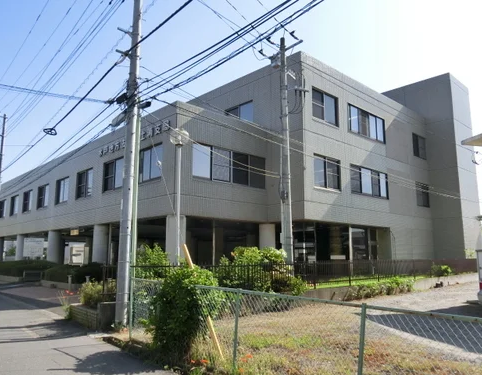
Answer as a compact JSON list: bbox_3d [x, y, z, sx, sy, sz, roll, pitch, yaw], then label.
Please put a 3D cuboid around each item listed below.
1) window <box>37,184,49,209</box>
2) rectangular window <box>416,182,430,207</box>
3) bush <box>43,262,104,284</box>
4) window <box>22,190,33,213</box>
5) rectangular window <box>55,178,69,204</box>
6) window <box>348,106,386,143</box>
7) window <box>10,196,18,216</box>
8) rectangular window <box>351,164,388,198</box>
[{"bbox_3d":[-14.246,0.695,30.314,0.150,1.645,2.332,9,-13,-42],"label":"window"},{"bbox_3d":[13.055,0.553,30.193,1.997,1.638,0.190,9,-13,-42],"label":"rectangular window"},{"bbox_3d":[-8.407,4.390,21.779,1.500,1.000,5.300,9,-13,-42],"label":"bush"},{"bbox_3d":[-17.200,1.141,33.996,0.190,1.638,2.342,9,-13,-42],"label":"window"},{"bbox_3d":[-11.700,0.248,27.584,0.150,1.645,2.253,9,-13,-42],"label":"rectangular window"},{"bbox_3d":[7.792,-3.809,25.914,4.301,1.690,0.190,9,-13,-42],"label":"window"},{"bbox_3d":[-19.126,1.550,35.545,0.150,1.645,2.279,9,-13,-42],"label":"window"},{"bbox_3d":[7.778,-0.275,25.318,4.250,1.638,0.190,9,-13,-42],"label":"rectangular window"}]

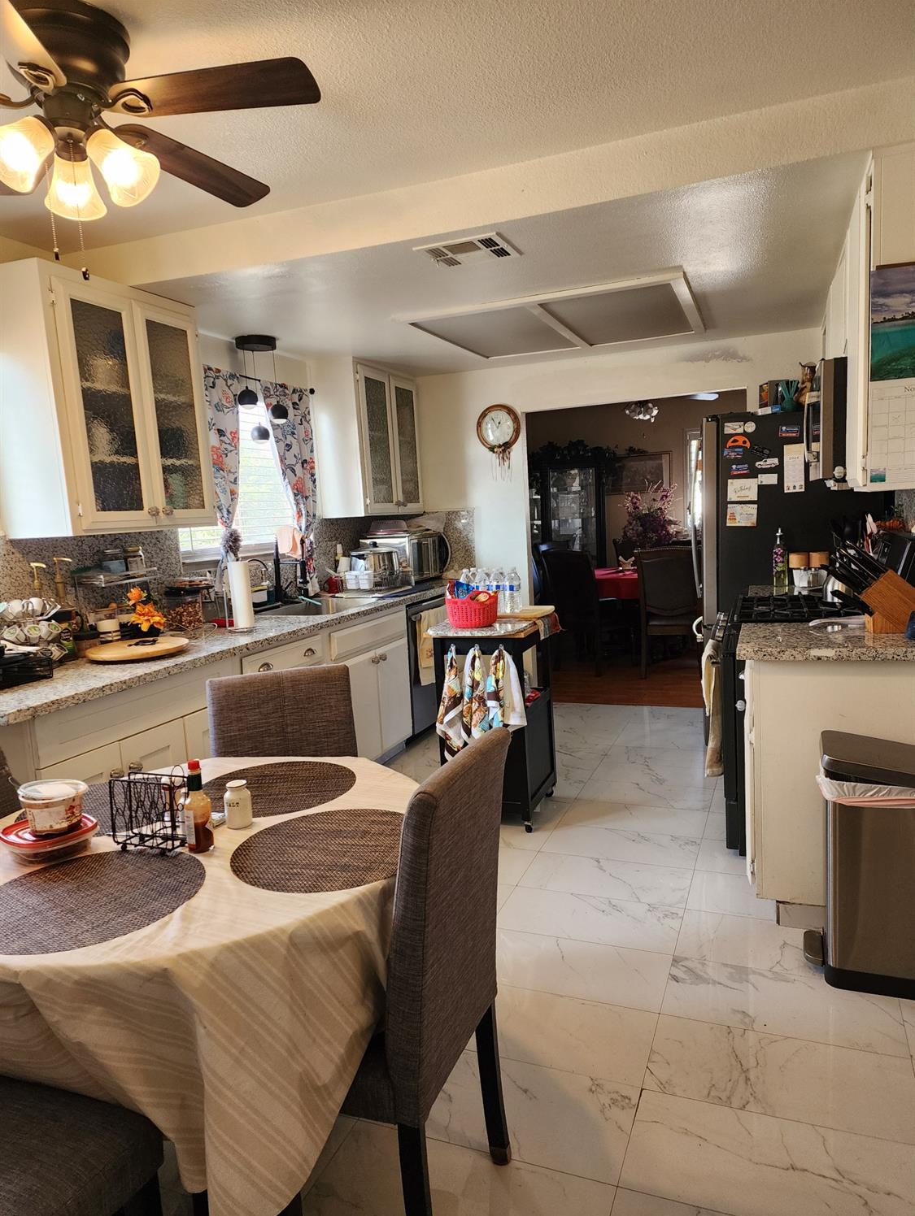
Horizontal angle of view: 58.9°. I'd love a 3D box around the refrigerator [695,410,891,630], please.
[{"bbox_3d":[1.861,-0.148,4.615,0.920,1.790,0.910,-1,8,22],"label":"refrigerator"}]

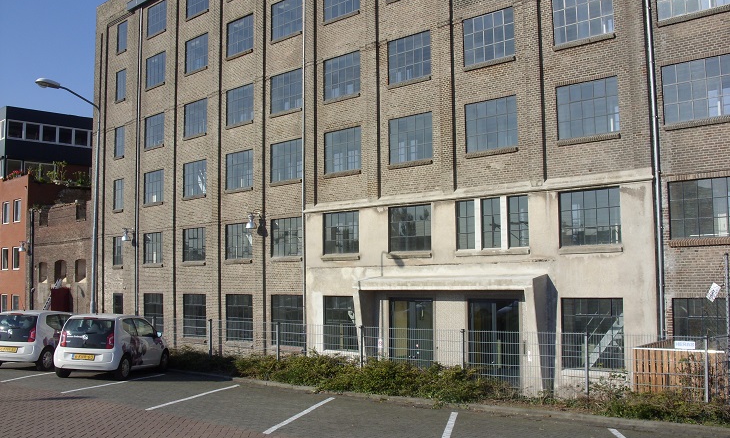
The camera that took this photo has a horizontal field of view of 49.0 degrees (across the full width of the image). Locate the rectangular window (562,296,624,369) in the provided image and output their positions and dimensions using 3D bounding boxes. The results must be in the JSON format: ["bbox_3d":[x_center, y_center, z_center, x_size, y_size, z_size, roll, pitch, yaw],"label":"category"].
[{"bbox_3d":[5.635,2.850,19.758,0.160,1.827,1.792,3,-6,-44],"label":"rectangular window"}]

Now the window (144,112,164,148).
[{"bbox_3d":[-9.421,-3.978,36.133,0.160,1.426,1.767,3,-6,-44],"label":"window"}]

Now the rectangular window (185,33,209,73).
[{"bbox_3d":[-7.041,-6.969,33.838,0.160,1.453,1.782,3,-6,-44],"label":"rectangular window"}]

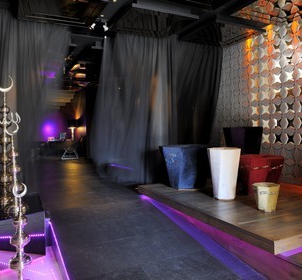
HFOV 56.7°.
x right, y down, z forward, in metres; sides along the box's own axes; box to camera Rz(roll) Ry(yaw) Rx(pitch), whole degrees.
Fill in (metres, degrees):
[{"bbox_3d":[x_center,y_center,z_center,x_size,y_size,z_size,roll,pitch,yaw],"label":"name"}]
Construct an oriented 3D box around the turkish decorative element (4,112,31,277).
[{"bbox_3d":[-1.312,0.488,2.719,0.255,1.506,0.235,-1,2,-26],"label":"turkish decorative element"}]

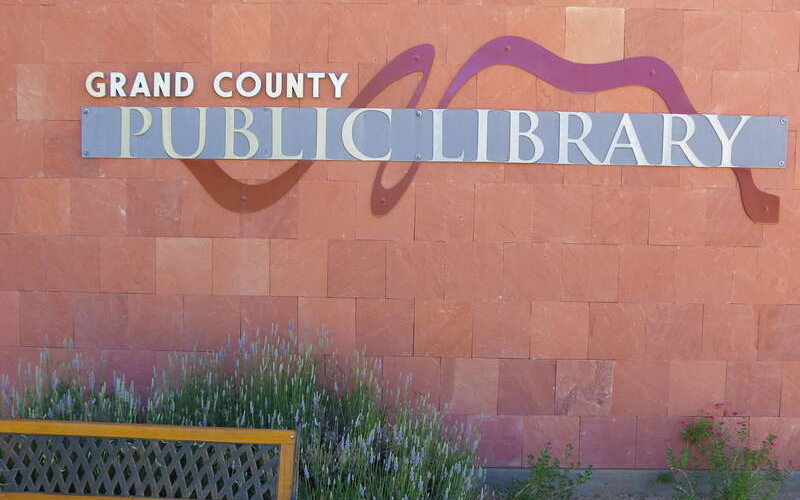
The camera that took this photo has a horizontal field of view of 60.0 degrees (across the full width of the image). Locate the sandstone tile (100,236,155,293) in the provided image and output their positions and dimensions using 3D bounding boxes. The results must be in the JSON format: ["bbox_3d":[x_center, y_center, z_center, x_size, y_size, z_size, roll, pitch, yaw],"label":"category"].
[{"bbox_3d":[-1.456,0.082,3.707,0.305,0.305,0.030,1,4,1],"label":"sandstone tile"}]

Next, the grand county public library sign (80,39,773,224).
[{"bbox_3d":[0.170,-0.634,3.592,3.665,0.942,0.060,1,4,1],"label":"grand county public library sign"}]

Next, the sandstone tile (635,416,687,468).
[{"bbox_3d":[1.394,1.029,3.725,0.295,0.285,0.030,1,4,1],"label":"sandstone tile"}]

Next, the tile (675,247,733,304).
[{"bbox_3d":[1.589,0.132,3.644,0.304,0.304,0.030,1,4,1],"label":"tile"}]

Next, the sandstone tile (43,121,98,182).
[{"bbox_3d":[-1.743,-0.526,3.672,0.305,0.305,0.030,1,4,1],"label":"sandstone tile"}]

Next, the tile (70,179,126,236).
[{"bbox_3d":[-1.588,-0.225,3.673,0.305,0.305,0.030,1,4,1],"label":"tile"}]

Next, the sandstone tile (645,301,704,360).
[{"bbox_3d":[1.439,0.429,3.662,0.305,0.305,0.030,1,4,1],"label":"sandstone tile"}]

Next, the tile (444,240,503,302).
[{"bbox_3d":[0.389,0.107,3.681,0.305,0.305,0.030,1,4,1],"label":"tile"}]

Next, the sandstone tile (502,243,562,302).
[{"bbox_3d":[0.696,0.117,3.645,0.305,0.305,0.025,1,4,1],"label":"sandstone tile"}]

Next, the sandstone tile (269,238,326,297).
[{"bbox_3d":[-0.541,0.091,3.675,0.304,0.304,0.030,1,4,1],"label":"sandstone tile"}]

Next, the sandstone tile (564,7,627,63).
[{"bbox_3d":[1.010,-1.097,3.604,0.305,0.305,0.030,1,3,0],"label":"sandstone tile"}]

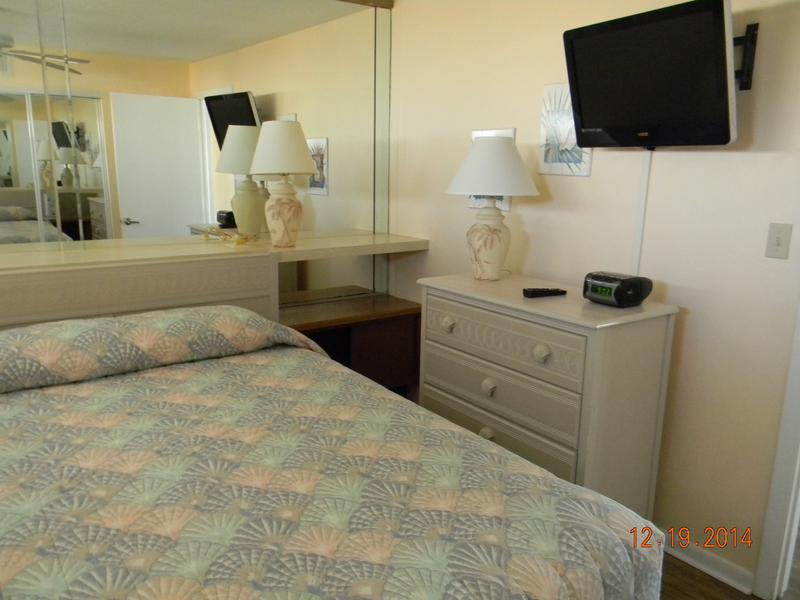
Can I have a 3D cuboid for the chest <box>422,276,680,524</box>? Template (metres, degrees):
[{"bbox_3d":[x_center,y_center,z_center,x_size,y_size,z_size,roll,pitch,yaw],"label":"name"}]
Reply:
[{"bbox_3d":[0.515,0.446,2.689,0.486,0.959,0.964,-8,14,-36],"label":"chest"}]

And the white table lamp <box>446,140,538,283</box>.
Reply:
[{"bbox_3d":[0.391,-0.388,2.826,0.395,0.612,0.395,1,12,0],"label":"white table lamp"}]

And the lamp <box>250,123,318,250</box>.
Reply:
[{"bbox_3d":[-0.555,-0.549,3.083,0.315,0.583,0.315,1,12,0],"label":"lamp"}]

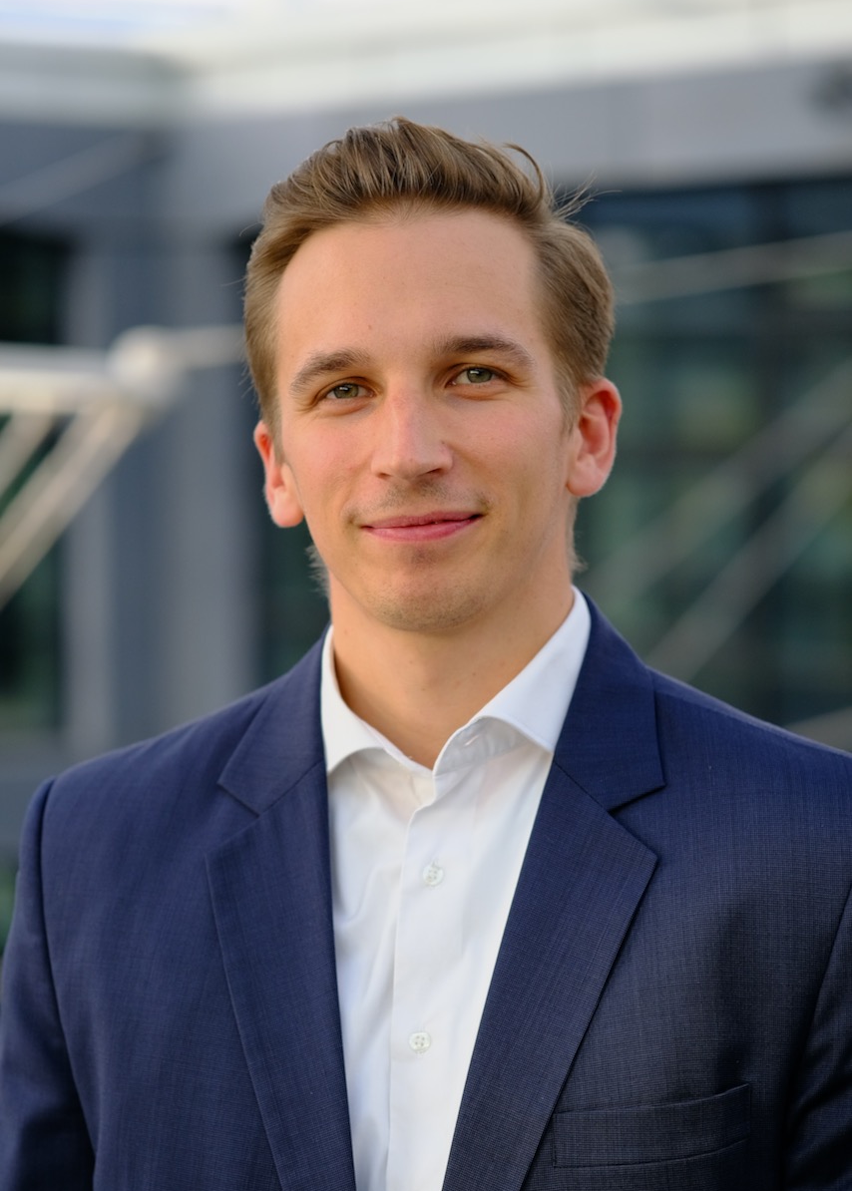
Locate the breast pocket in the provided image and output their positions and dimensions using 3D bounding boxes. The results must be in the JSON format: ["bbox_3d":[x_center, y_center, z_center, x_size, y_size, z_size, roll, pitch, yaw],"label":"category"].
[{"bbox_3d":[0.108,0.254,1.430,0.100,0.036,0.018,-3,-2,-9],"label":"breast pocket"}]

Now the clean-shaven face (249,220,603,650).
[{"bbox_3d":[0.007,-0.083,1.448,0.178,0.208,0.135,-7,-3,5],"label":"clean-shaven face"}]

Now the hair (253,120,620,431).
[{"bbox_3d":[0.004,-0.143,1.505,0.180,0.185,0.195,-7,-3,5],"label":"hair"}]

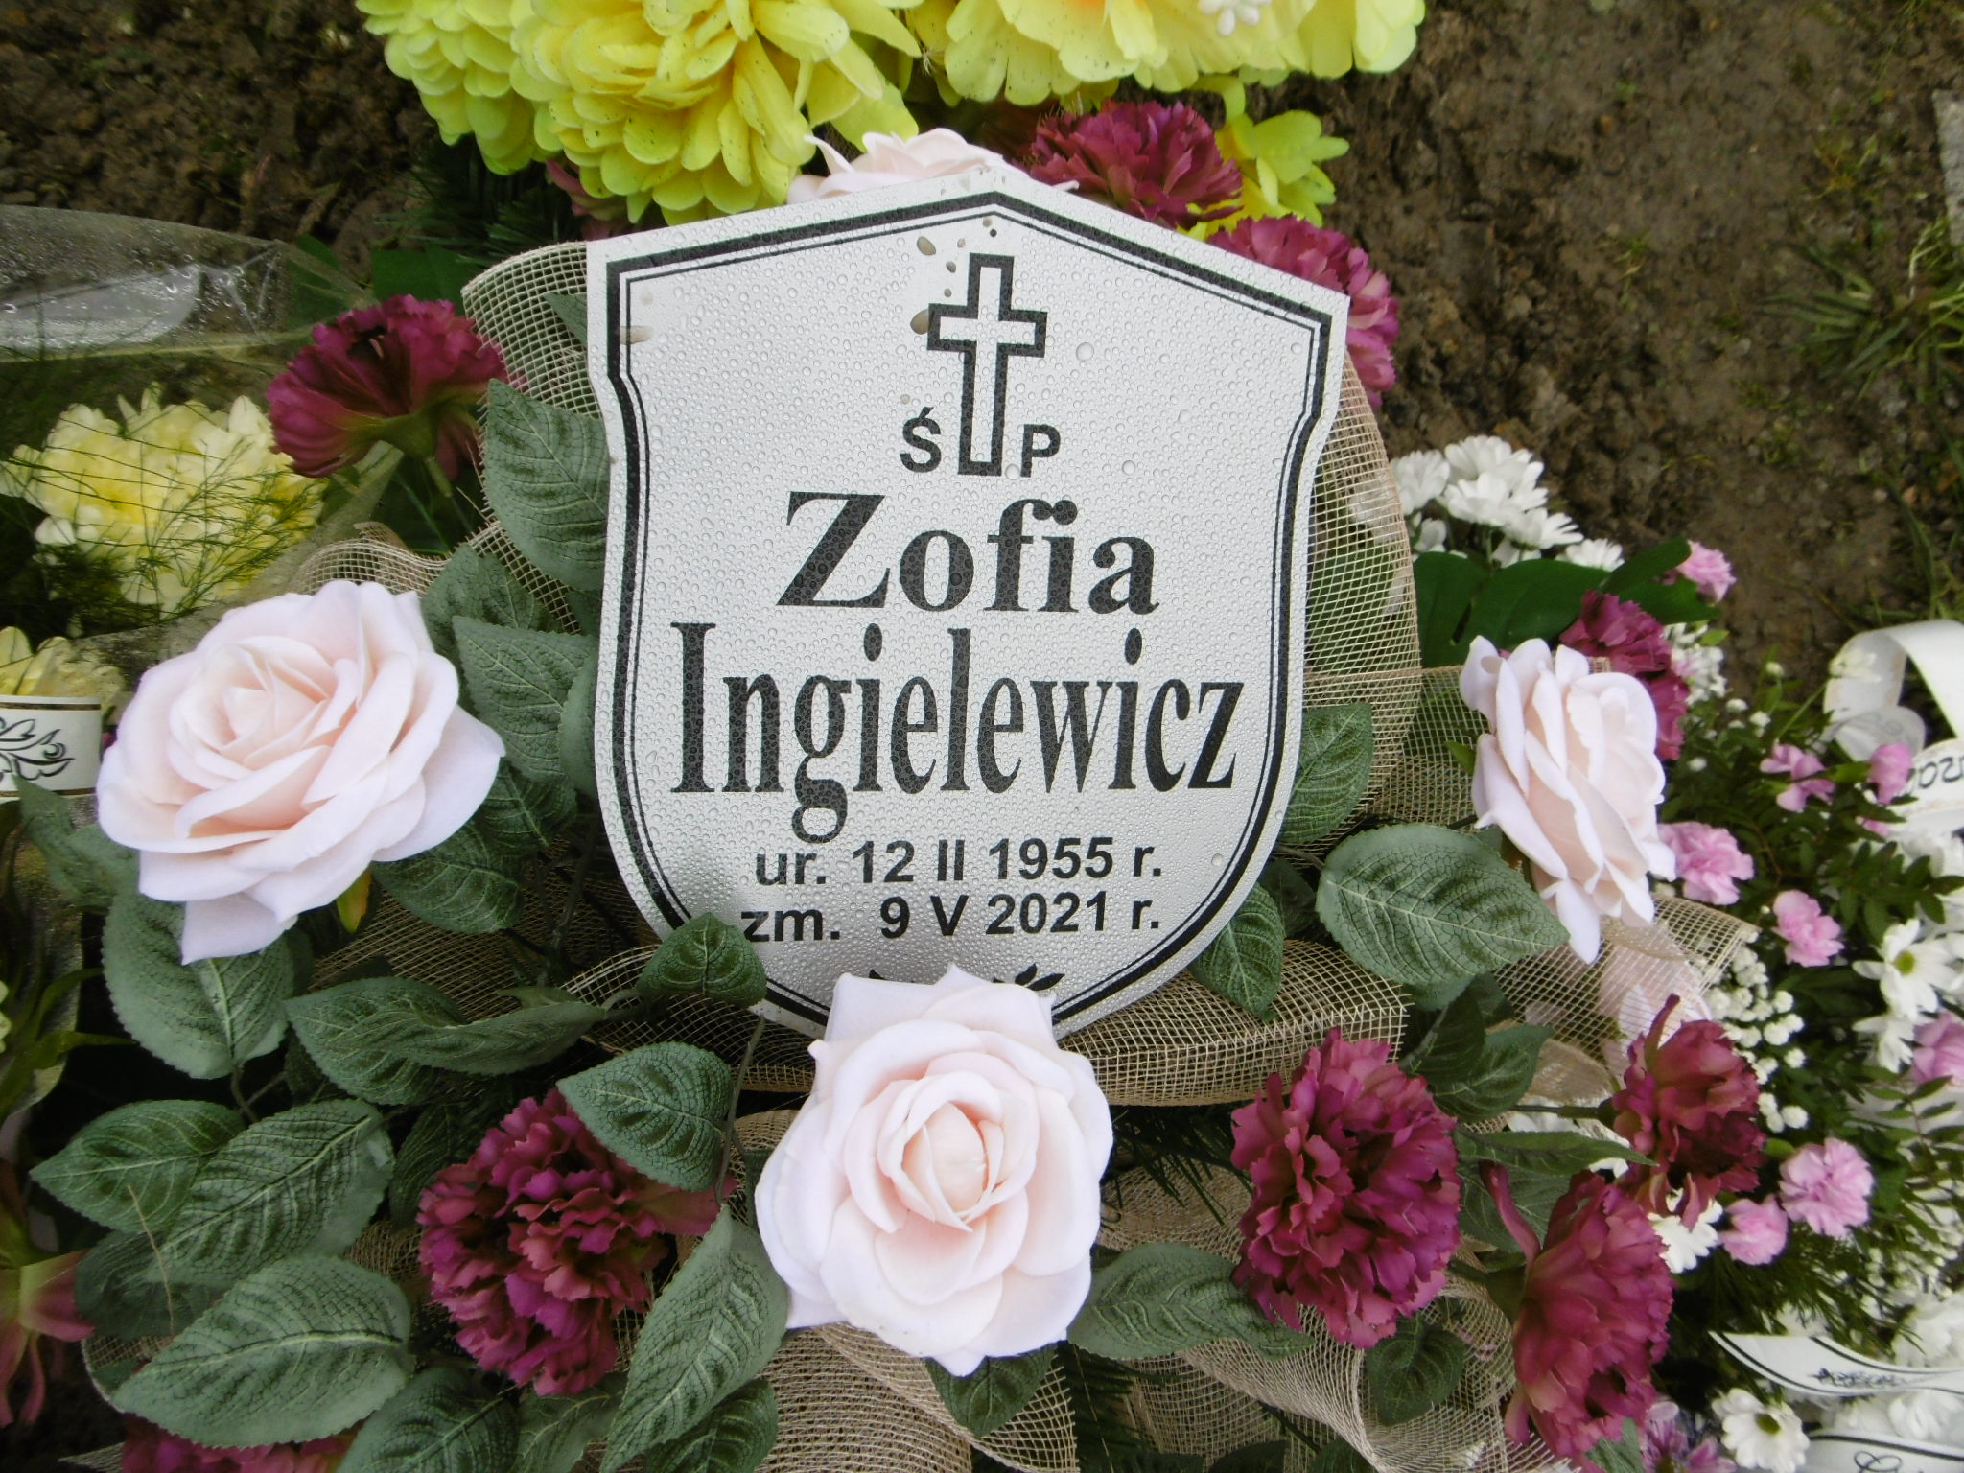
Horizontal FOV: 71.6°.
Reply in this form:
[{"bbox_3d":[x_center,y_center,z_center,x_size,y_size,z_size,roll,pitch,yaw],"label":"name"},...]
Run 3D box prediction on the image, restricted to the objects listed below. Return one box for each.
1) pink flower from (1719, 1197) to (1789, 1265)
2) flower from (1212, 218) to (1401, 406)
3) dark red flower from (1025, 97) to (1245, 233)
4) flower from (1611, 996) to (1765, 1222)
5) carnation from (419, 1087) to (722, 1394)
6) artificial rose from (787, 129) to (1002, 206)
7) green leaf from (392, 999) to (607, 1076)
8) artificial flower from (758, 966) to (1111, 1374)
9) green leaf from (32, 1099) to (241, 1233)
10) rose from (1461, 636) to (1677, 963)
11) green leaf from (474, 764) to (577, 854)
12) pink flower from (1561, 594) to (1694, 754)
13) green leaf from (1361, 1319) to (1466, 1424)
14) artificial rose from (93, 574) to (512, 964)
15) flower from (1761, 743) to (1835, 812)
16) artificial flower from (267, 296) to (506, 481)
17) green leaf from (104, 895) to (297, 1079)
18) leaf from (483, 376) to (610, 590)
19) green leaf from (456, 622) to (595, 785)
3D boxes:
[{"bbox_3d":[0.340,0.217,0.600,0.034,0.030,0.034,0,63,13],"label":"pink flower"},{"bbox_3d":[0.121,-0.162,0.530,0.085,0.060,0.085,0,60,-21],"label":"flower"},{"bbox_3d":[0.053,-0.198,0.475,0.073,0.048,0.060,4,41,-4],"label":"dark red flower"},{"bbox_3d":[0.287,0.153,0.555,0.058,0.080,0.070,10,13,33],"label":"flower"},{"bbox_3d":[-0.132,0.159,0.435,0.088,0.065,0.092,0,73,15],"label":"carnation"},{"bbox_3d":[-0.018,-0.184,0.475,0.093,0.060,0.085,0,28,0],"label":"artificial rose"},{"bbox_3d":[-0.175,0.110,0.495,0.077,0.035,0.018,-7,34,3],"label":"green leaf"},{"bbox_3d":[-0.015,0.135,0.425,0.108,0.068,0.118,0,72,-2],"label":"artificial flower"},{"bbox_3d":[-0.281,0.143,0.455,0.077,0.013,0.046,-10,69,2],"label":"green leaf"},{"bbox_3d":[0.222,0.023,0.510,0.095,0.062,0.112,-11,91,-42],"label":"rose"},{"bbox_3d":[-0.184,0.021,0.540,0.042,0.015,0.062,-27,96,0],"label":"green leaf"},{"bbox_3d":[0.228,-0.022,0.485,0.058,0.045,0.066,36,48,-20],"label":"pink flower"},{"bbox_3d":[0.162,0.238,0.510,0.039,0.012,0.045,18,68,21],"label":"green leaf"},{"bbox_3d":[-0.204,0.011,0.415,0.109,0.066,0.110,0,63,-1],"label":"artificial rose"},{"bbox_3d":[0.335,0.017,0.560,0.025,0.026,0.032,29,58,12],"label":"flower"},{"bbox_3d":[-0.199,-0.117,0.455,0.074,0.064,0.053,-11,78,-5],"label":"artificial flower"},{"bbox_3d":[-0.295,0.089,0.510,0.063,0.018,0.085,-19,93,-1],"label":"green leaf"},{"bbox_3d":[-0.153,-0.091,0.490,0.057,0.017,0.085,-39,97,-9],"label":"leaf"},{"bbox_3d":[-0.173,-0.013,0.520,0.073,0.015,0.050,41,94,-6],"label":"green leaf"}]

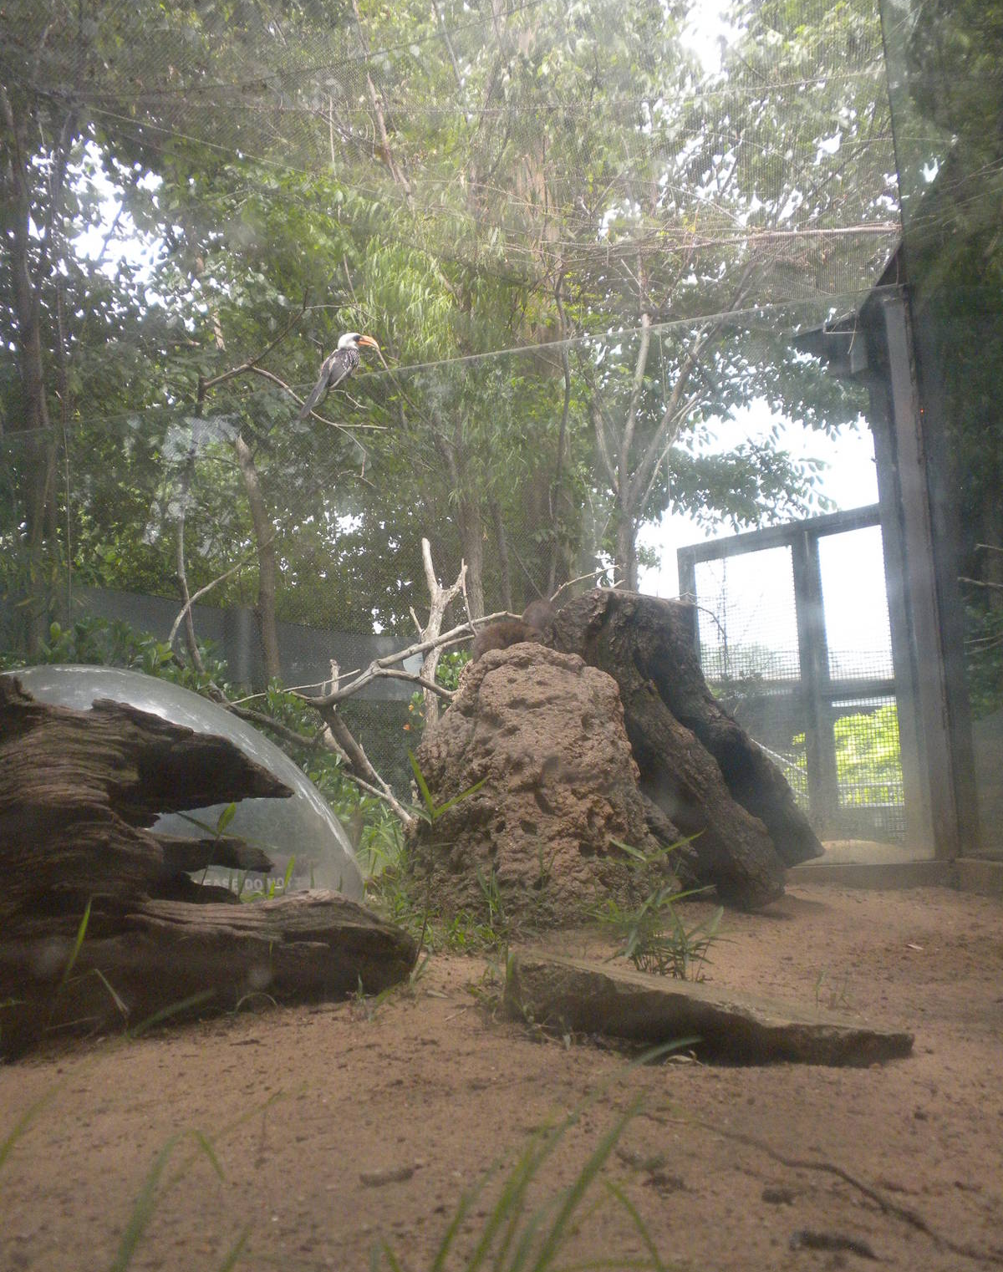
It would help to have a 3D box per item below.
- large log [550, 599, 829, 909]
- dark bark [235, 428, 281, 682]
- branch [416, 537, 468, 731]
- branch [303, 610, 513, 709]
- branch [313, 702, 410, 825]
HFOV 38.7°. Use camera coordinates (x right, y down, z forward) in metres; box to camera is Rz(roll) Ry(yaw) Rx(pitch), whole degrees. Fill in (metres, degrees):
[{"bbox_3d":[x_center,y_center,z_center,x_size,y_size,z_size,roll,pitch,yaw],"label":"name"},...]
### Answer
[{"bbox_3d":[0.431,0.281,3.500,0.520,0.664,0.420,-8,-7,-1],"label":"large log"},{"bbox_3d":[-0.851,-0.277,5.000,0.091,0.851,0.130,-5,-7,0],"label":"dark bark"},{"bbox_3d":[-0.154,-0.003,3.750,0.112,0.495,0.110,-3,-7,0],"label":"branch"},{"bbox_3d":[-0.229,0.062,3.600,0.509,0.206,0.180,-3,-7,0],"label":"branch"},{"bbox_3d":[-0.350,0.323,3.600,0.219,0.292,0.130,-3,-7,0],"label":"branch"}]

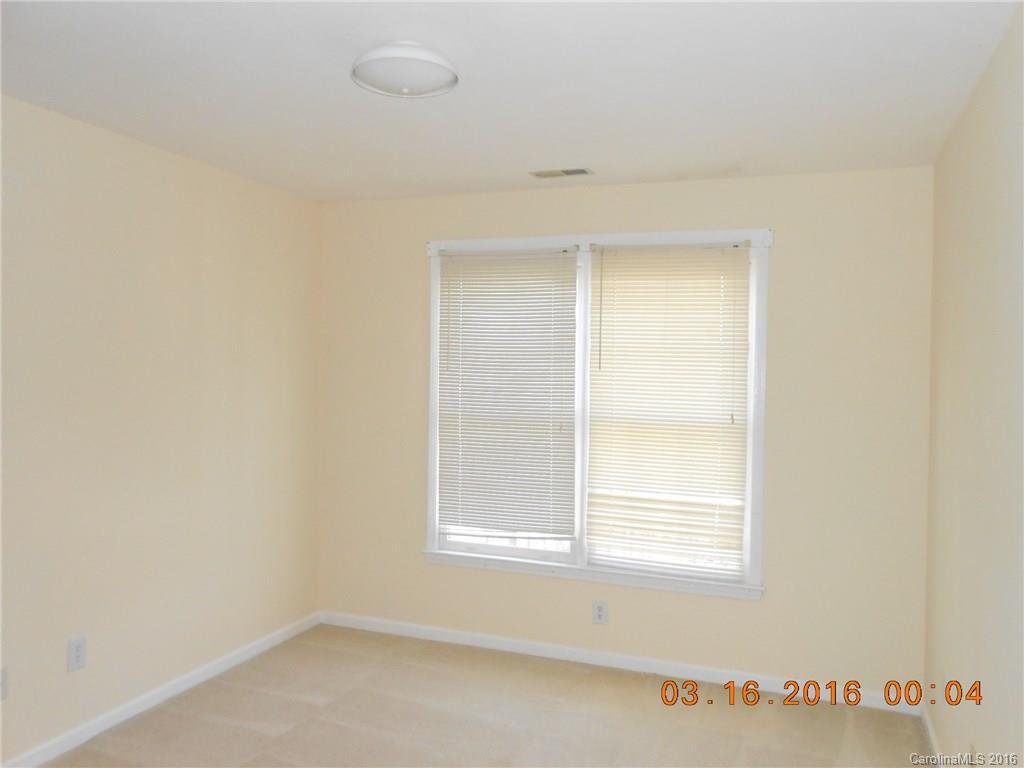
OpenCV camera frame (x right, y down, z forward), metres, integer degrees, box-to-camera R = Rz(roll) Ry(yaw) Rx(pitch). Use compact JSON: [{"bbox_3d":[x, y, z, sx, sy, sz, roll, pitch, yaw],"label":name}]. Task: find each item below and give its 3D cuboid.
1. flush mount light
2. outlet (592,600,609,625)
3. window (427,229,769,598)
[{"bbox_3d":[-0.326,-0.922,2.329,0.325,0.100,0.325,1,1,0],"label":"flush mount light"},{"bbox_3d":[0.439,1.140,3.824,0.074,0.118,0.012,1,1,21],"label":"outlet"},{"bbox_3d":[0.360,0.123,3.867,1.755,1.727,0.100,1,1,21],"label":"window"}]

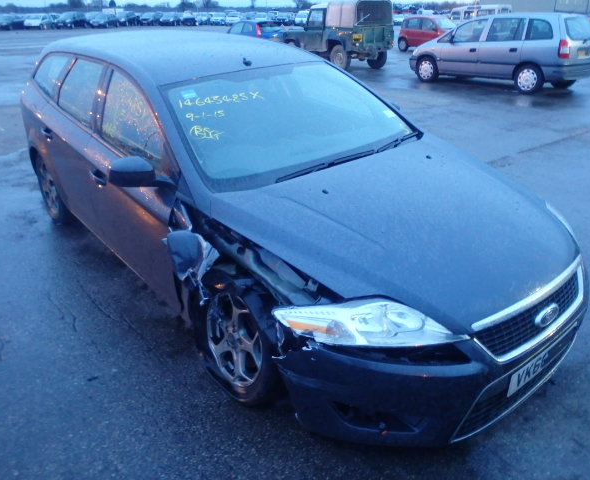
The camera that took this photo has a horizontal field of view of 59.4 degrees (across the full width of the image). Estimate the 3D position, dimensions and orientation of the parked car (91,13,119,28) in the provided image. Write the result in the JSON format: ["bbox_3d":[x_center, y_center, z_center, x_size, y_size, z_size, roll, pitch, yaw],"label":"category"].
[{"bbox_3d":[-19.985,-23.081,54.501,1.750,1.460,4.200,2,24,5],"label":"parked car"}]

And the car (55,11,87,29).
[{"bbox_3d":[-23.463,-23.158,54.587,1.790,1.580,4.350,2,24,5],"label":"car"}]

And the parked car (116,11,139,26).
[{"bbox_3d":[-19.148,-25.621,60.008,1.760,1.520,4.300,2,24,5],"label":"parked car"}]

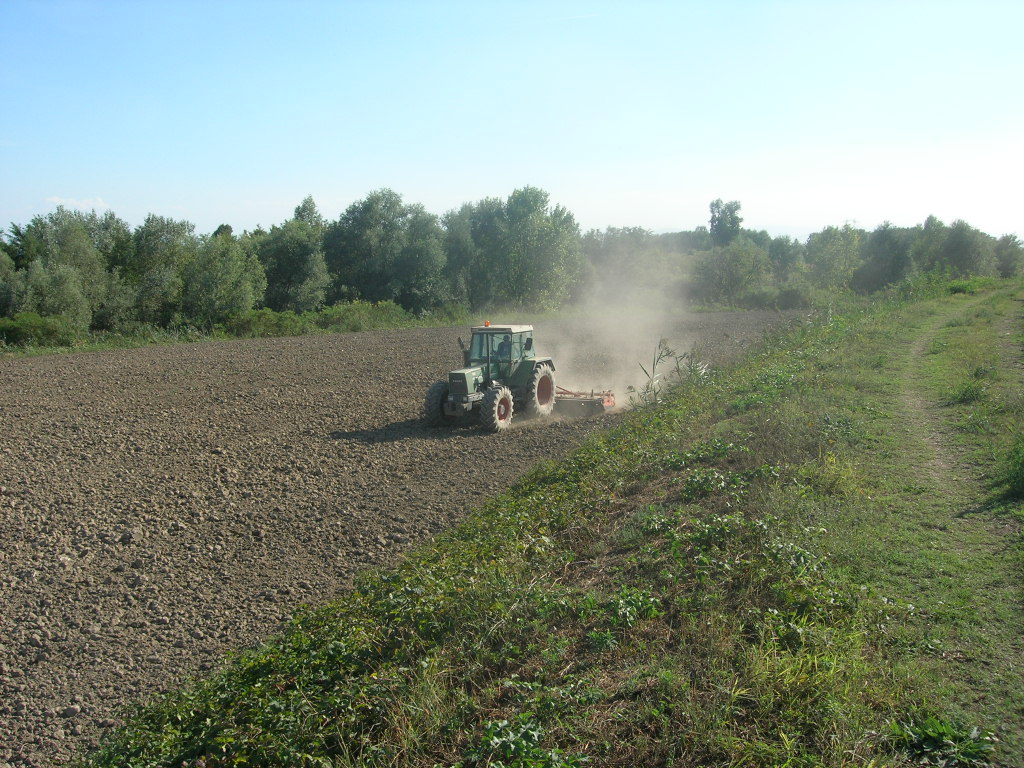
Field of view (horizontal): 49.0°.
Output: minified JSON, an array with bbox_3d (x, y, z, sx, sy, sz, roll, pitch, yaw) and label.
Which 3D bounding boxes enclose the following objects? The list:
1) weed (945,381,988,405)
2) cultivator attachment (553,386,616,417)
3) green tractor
[{"bbox_3d":[4.881,0.091,12.100,0.400,0.230,0.380,0,7,0],"label":"weed"},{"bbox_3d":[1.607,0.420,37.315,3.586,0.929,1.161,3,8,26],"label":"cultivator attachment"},{"bbox_3d":[-0.652,-0.325,34.893,2.424,3.070,4.757,3,8,26],"label":"green tractor"}]

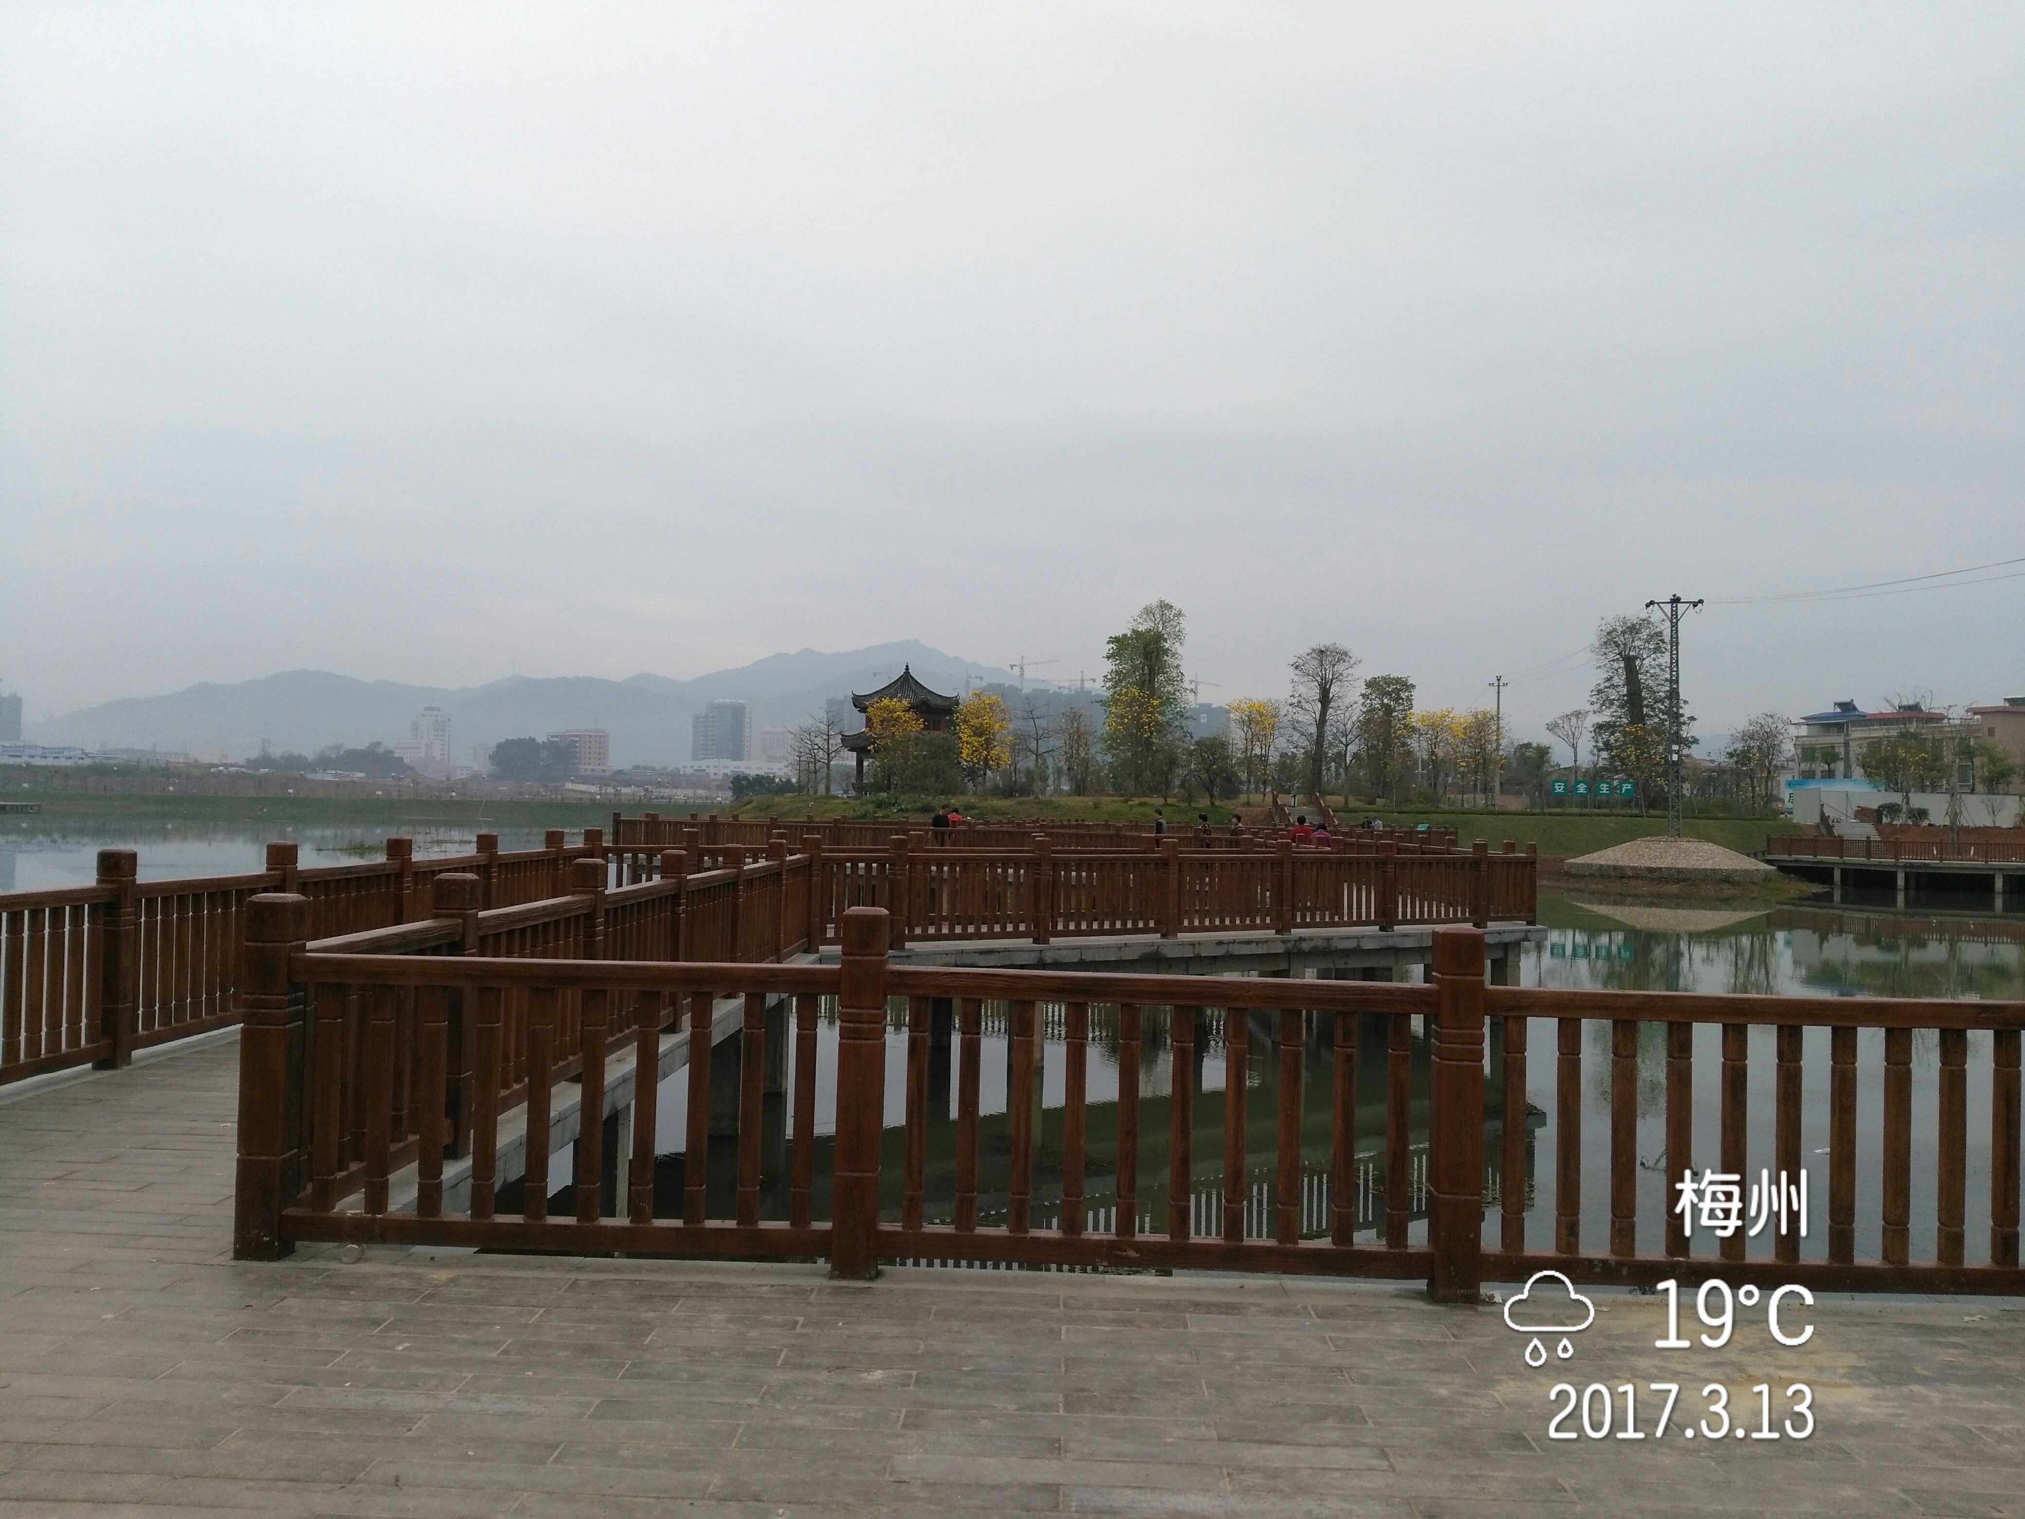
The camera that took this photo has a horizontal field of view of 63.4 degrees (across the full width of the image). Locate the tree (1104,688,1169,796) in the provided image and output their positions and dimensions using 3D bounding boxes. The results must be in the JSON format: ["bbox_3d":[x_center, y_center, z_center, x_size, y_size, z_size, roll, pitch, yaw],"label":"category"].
[{"bbox_3d":[8.864,-1.278,117.660,4.660,7.780,4.520,1,-2,4],"label":"tree"}]

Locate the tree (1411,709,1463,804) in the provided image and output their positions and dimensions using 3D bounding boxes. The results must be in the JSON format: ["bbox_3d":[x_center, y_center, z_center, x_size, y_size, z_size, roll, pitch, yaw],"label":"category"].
[{"bbox_3d":[28.365,-0.211,109.382,3.590,6.440,3.480,1,-2,15],"label":"tree"}]

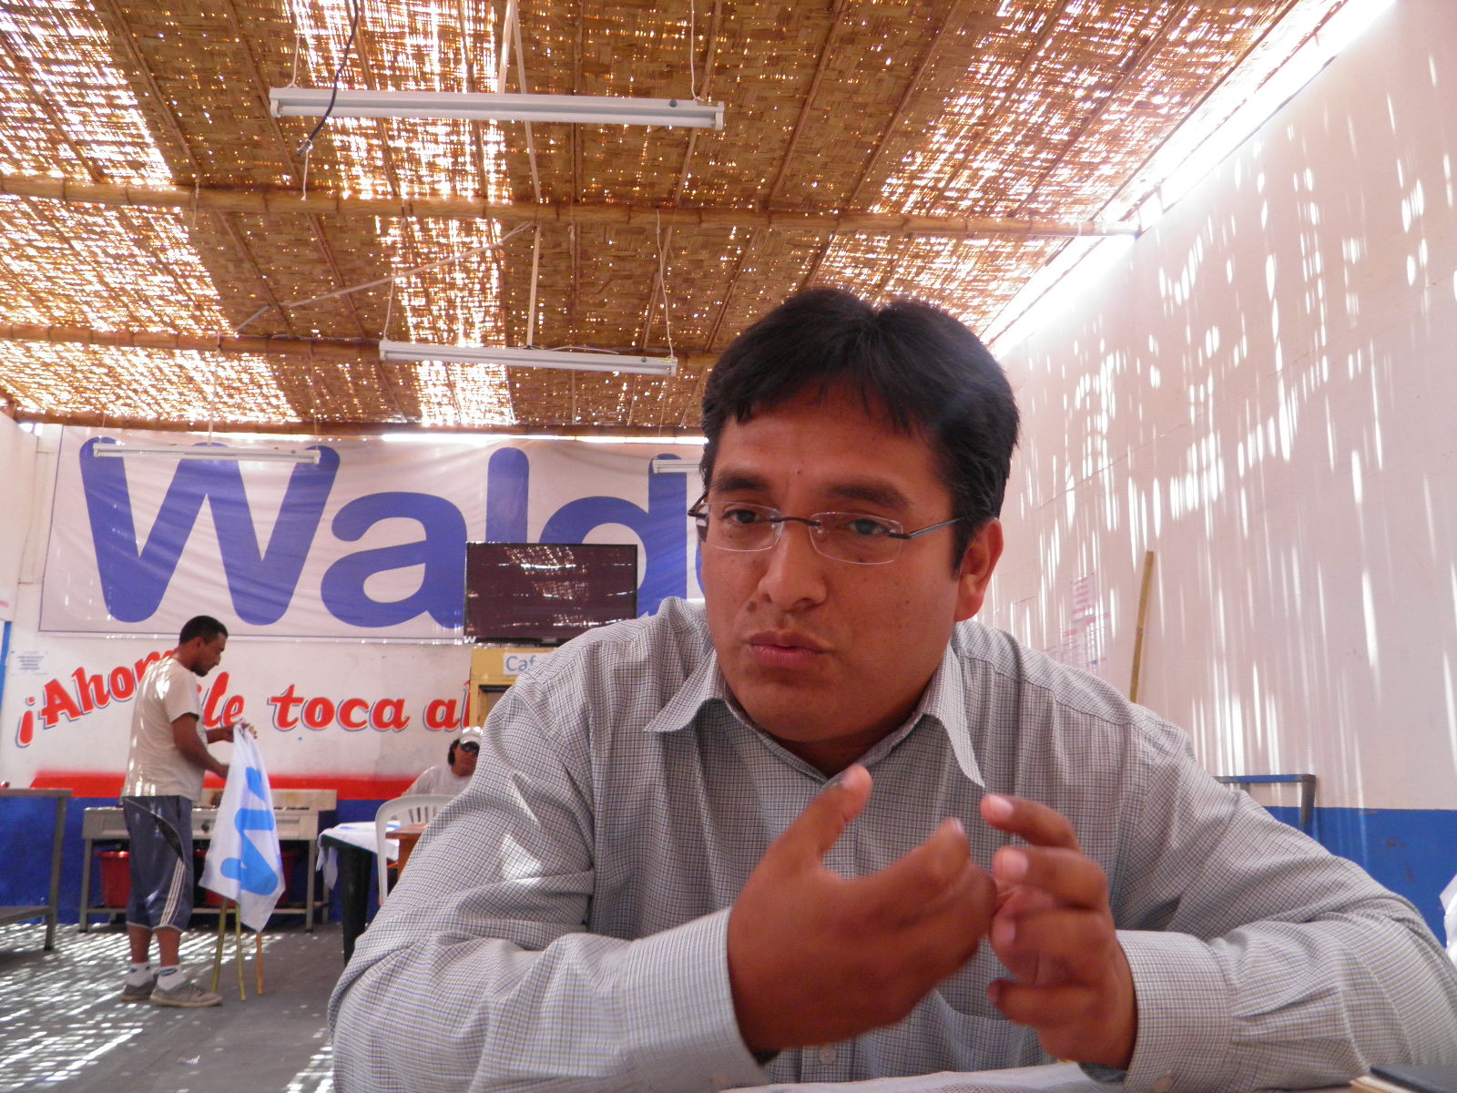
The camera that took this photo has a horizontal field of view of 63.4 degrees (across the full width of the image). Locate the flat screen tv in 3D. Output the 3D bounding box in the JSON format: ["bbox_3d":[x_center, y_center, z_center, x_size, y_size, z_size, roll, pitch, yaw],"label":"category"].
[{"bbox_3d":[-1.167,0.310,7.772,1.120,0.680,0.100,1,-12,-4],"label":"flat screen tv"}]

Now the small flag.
[{"bbox_3d":[-2.144,1.244,5.204,0.350,0.870,0.180,5,-13,-21],"label":"small flag"}]

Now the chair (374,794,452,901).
[{"bbox_3d":[-1.097,1.362,4.375,0.470,0.860,0.520,0,-12,3],"label":"chair"}]

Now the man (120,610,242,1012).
[{"bbox_3d":[-2.398,1.124,5.189,0.520,1.650,0.460,7,-14,-26],"label":"man"}]

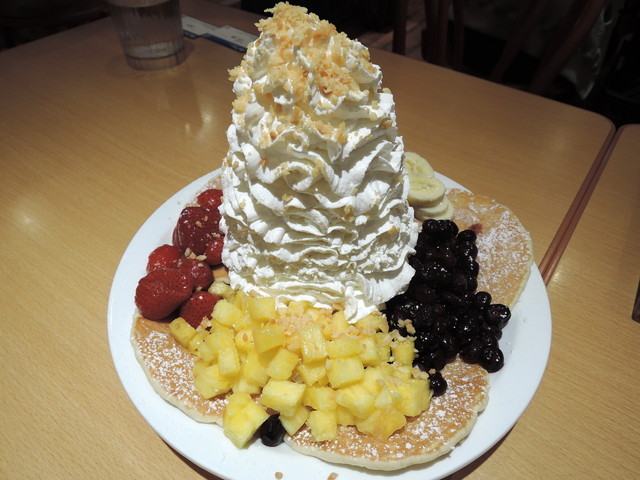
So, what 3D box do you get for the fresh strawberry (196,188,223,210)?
[{"bbox_3d":[-0.072,-0.025,0.298,0.026,0.025,0.028,-11,46,-12],"label":"fresh strawberry"}]

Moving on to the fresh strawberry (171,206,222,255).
[{"bbox_3d":[-0.074,-0.005,0.271,0.032,0.033,0.029,-8,18,-15],"label":"fresh strawberry"}]

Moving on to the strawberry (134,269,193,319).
[{"bbox_3d":[-0.084,0.029,0.239,0.036,0.027,0.027,-34,95,-21],"label":"strawberry"}]

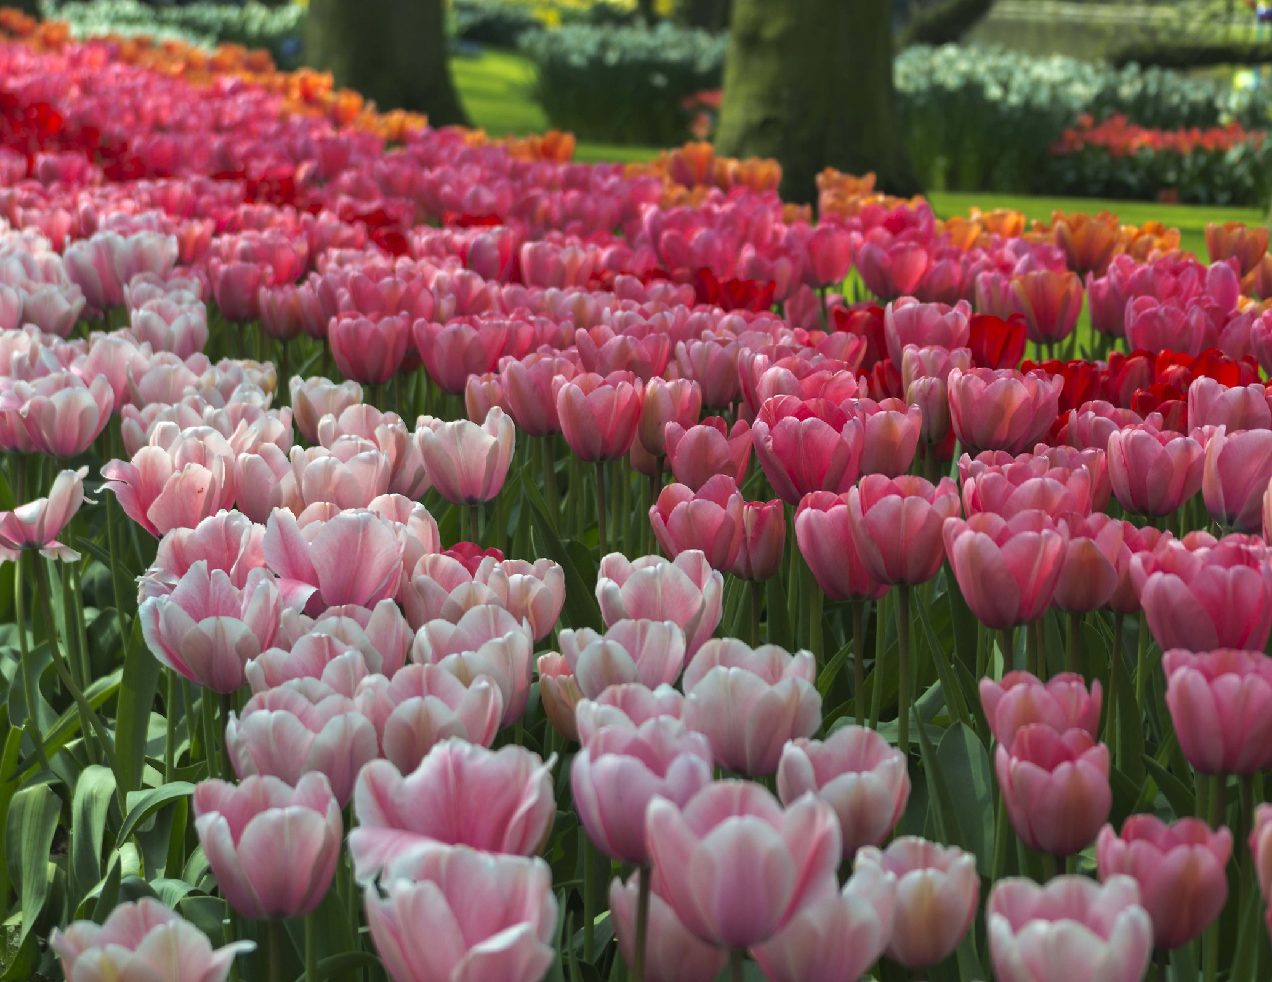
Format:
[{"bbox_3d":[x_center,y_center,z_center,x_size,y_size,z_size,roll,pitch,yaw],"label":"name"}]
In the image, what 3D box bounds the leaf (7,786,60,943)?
[{"bbox_3d":[-0.408,0.252,2.280,0.037,0.115,0.035,0,11,0],"label":"leaf"}]

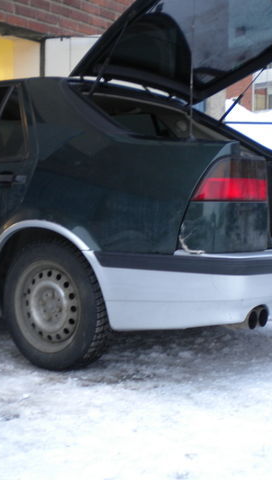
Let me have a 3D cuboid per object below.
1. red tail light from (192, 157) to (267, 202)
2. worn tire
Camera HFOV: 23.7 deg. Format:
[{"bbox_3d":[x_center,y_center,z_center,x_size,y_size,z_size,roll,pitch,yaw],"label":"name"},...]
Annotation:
[{"bbox_3d":[0.364,-0.232,2.479,0.190,0.170,0.280,4,7,37],"label":"red tail light"},{"bbox_3d":[-0.340,0.286,2.967,0.615,0.615,0.200,4,7,37],"label":"worn tire"}]

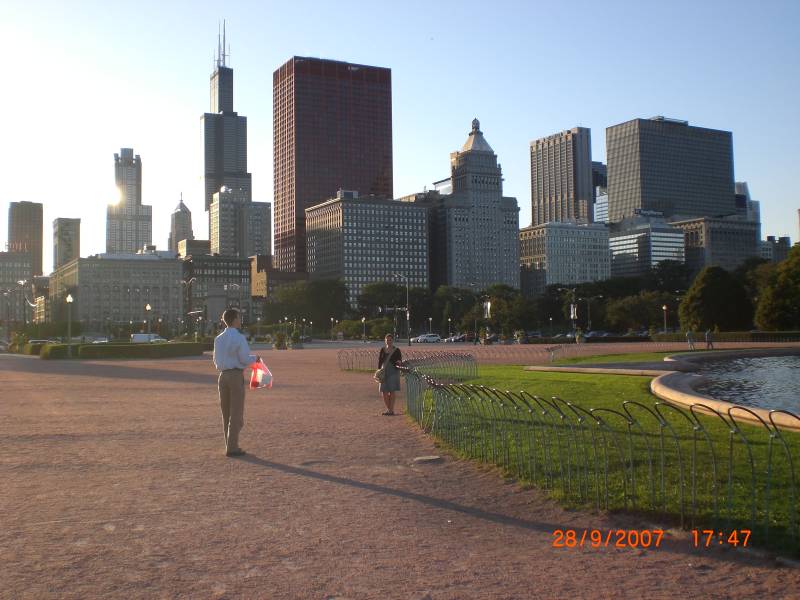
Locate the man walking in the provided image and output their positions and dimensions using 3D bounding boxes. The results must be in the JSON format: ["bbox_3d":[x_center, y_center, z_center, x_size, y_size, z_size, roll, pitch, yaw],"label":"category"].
[{"bbox_3d":[-2.038,1.008,10.784,0.520,1.780,0.360,-3,-3,40],"label":"man walking"}]

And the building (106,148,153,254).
[{"bbox_3d":[-422.917,-87.486,1371.303,54.000,293.000,52.000,0,-2,-28],"label":"building"}]

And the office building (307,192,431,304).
[{"bbox_3d":[-20.321,-17.978,531.087,55.600,82.000,55.000,1,-3,-28],"label":"office building"}]

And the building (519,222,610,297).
[{"bbox_3d":[104.817,-12.162,595.124,52.000,72.500,52.000,1,-3,-28],"label":"building"}]

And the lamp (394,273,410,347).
[{"bbox_3d":[0.346,1.437,126.766,0.500,10.400,4.200,1,-3,-28],"label":"lamp"}]

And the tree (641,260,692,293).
[{"bbox_3d":[74.348,-0.195,245.000,15.500,21.400,15.500,-1,-2,17],"label":"tree"}]

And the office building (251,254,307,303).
[{"bbox_3d":[-77.504,-0.891,547.277,26.000,48.000,36.000,0,-2,-28],"label":"office building"}]

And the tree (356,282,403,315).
[{"bbox_3d":[-4.134,2.209,189.774,10.400,12.000,10.400,-1,-2,0],"label":"tree"}]

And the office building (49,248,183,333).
[{"bbox_3d":[-175.126,1.084,536.461,57.000,46.000,110.000,0,-2,-28],"label":"office building"}]

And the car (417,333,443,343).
[{"bbox_3d":[5.205,6.857,156.000,4.400,1.600,1.800,1,-3,-28],"label":"car"}]

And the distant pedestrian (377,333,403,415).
[{"bbox_3d":[-0.201,1.479,17.300,0.520,1.620,0.380,-1,-2,9],"label":"distant pedestrian"}]

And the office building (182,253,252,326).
[{"bbox_3d":[-118.661,-1.348,532.991,40.000,49.000,50.000,0,-2,-28],"label":"office building"}]

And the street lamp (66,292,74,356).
[{"bbox_3d":[-22.877,1.711,61.085,0.500,4.500,0.500,-1,-2,0],"label":"street lamp"}]

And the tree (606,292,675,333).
[{"bbox_3d":[55.674,3.431,205.000,15.500,11.300,14.000,-1,-2,15],"label":"tree"}]

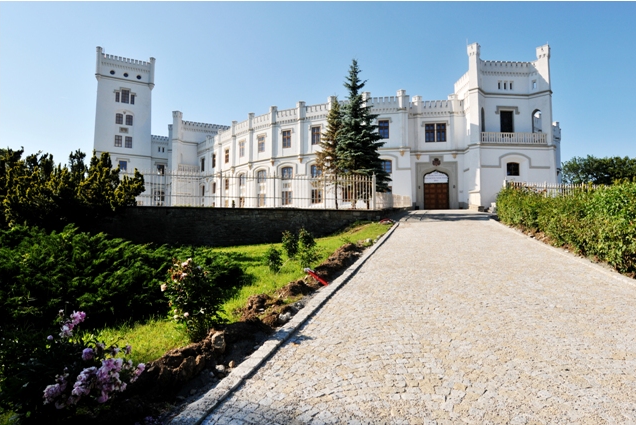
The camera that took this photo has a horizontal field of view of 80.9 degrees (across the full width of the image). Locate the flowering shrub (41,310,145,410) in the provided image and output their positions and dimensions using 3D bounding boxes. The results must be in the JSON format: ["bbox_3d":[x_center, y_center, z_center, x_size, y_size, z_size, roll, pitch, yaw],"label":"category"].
[{"bbox_3d":[-1.784,1.179,2.950,0.850,0.820,0.750,0,-4,0],"label":"flowering shrub"}]

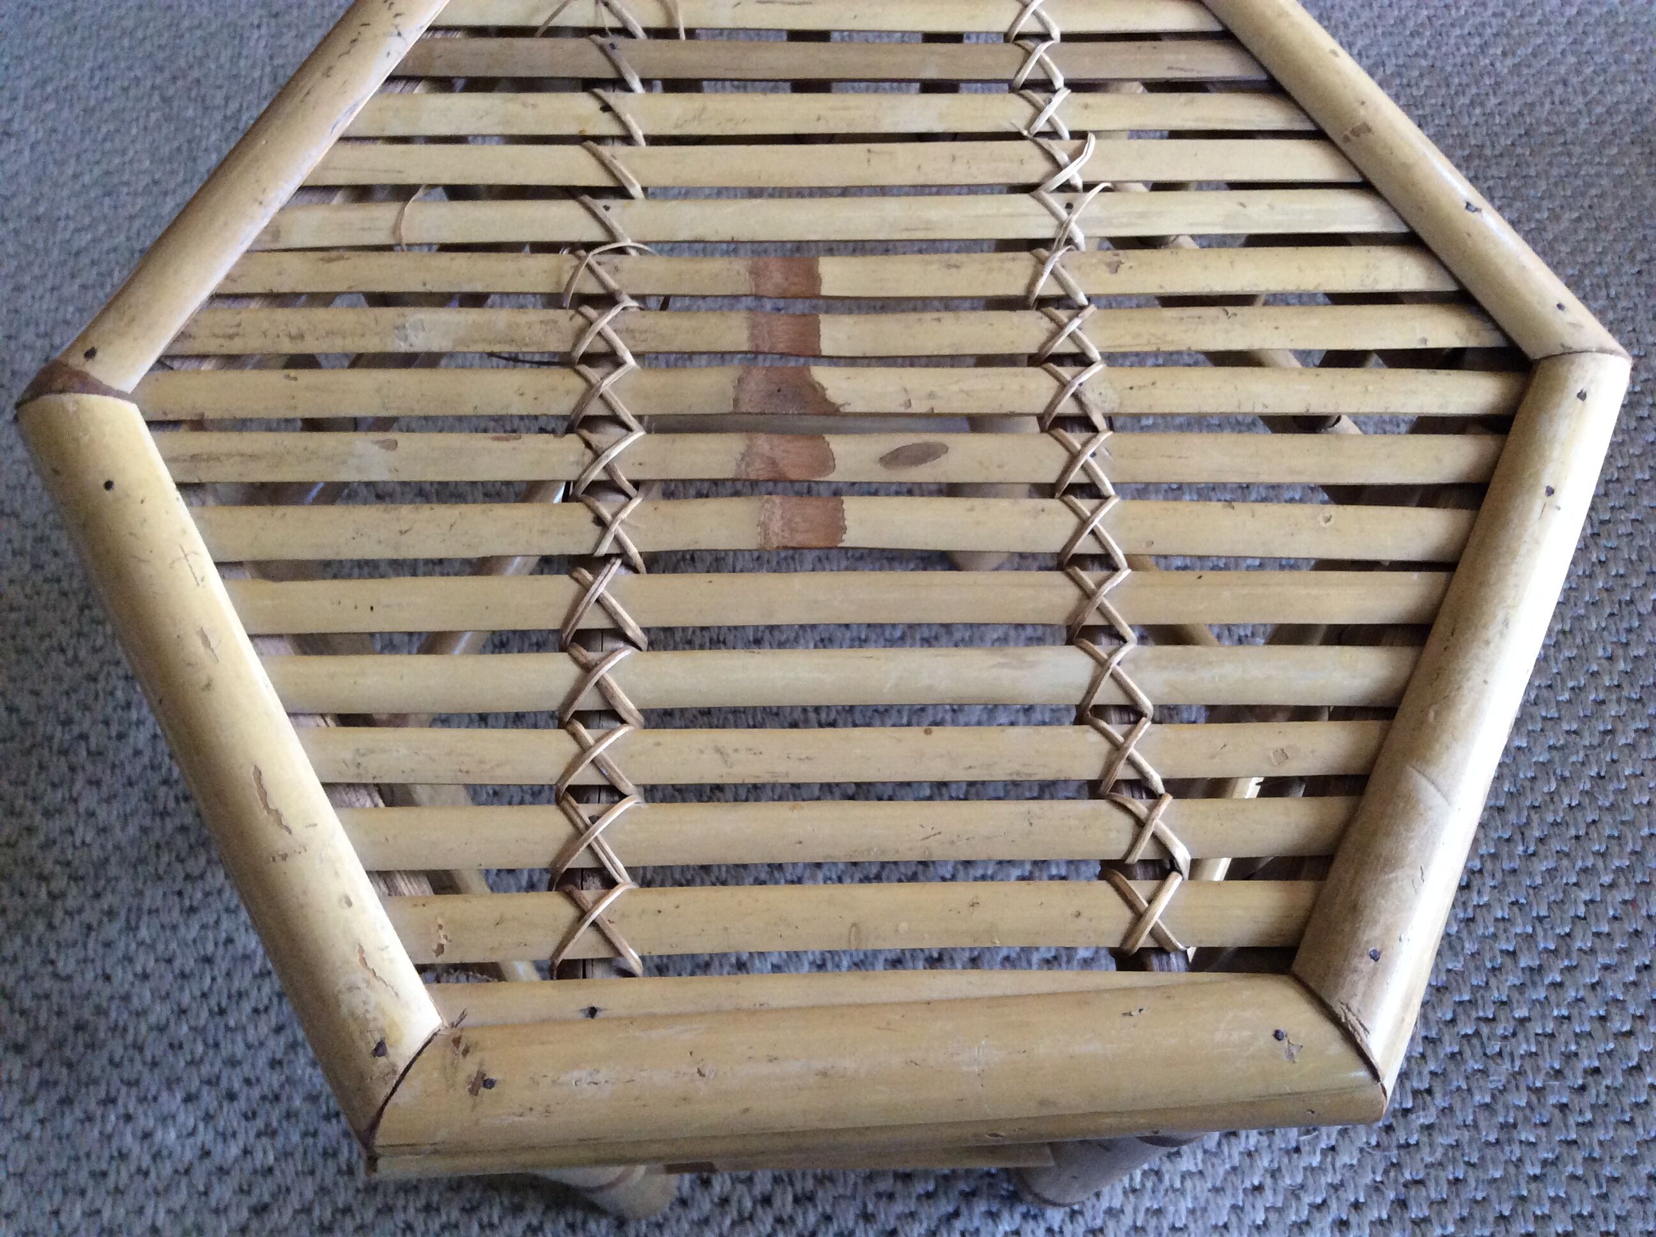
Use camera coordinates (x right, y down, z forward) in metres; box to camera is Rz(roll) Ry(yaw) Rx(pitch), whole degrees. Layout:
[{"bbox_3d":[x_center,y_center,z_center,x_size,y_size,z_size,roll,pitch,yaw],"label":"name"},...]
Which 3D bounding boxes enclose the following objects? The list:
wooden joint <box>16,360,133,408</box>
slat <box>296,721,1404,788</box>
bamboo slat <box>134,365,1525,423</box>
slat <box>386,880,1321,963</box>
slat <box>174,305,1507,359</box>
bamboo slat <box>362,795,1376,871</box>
[{"bbox_3d":[-0.264,-0.082,0.537,0.041,0.022,0.015,-1,66,-1],"label":"wooden joint"},{"bbox_3d":[0.008,0.042,0.486,0.364,0.008,0.018,0,66,0],"label":"slat"},{"bbox_3d":[0.003,-0.072,0.509,0.474,0.009,0.018,0,66,-1],"label":"bamboo slat"},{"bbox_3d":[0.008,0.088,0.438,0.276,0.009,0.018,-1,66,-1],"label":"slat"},{"bbox_3d":[0.005,-0.096,0.520,0.465,0.009,0.017,0,66,-1],"label":"slat"},{"bbox_3d":[0.007,0.064,0.449,0.309,0.009,0.018,-1,66,-1],"label":"bamboo slat"}]

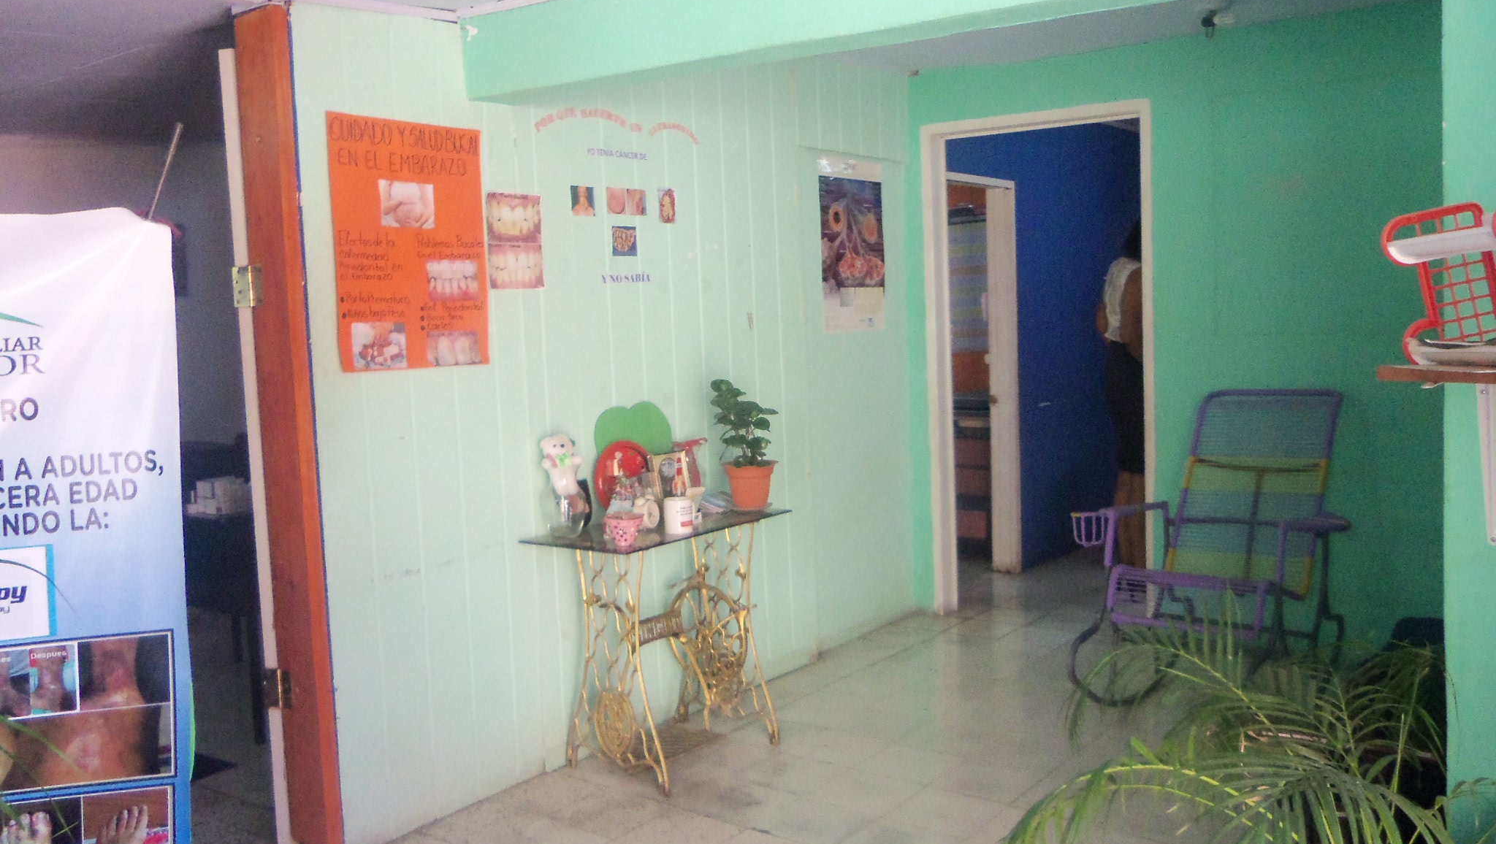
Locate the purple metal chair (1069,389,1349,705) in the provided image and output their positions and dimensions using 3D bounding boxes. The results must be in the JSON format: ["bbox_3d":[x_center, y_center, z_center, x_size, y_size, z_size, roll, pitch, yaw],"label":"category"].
[{"bbox_3d":[1.564,0.468,4.115,0.781,1.034,1.044,3,8,43],"label":"purple metal chair"}]

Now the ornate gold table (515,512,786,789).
[{"bbox_3d":[-0.261,0.698,3.833,0.426,0.757,0.796,3,7,39],"label":"ornate gold table"}]

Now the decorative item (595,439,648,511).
[{"bbox_3d":[-0.403,0.172,3.921,0.061,0.218,0.203,3,7,39],"label":"decorative item"}]

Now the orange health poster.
[{"bbox_3d":[-0.918,-0.484,3.331,0.010,0.671,0.497,3,7,39],"label":"orange health poster"}]

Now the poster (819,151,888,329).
[{"bbox_3d":[0.441,-0.726,5.017,0.012,0.700,0.461,3,7,39],"label":"poster"}]

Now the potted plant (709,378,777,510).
[{"bbox_3d":[-0.014,0.072,4.049,0.213,0.426,0.213,-2,6,0],"label":"potted plant"}]

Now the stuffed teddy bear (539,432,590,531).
[{"bbox_3d":[-0.557,0.184,3.697,0.142,0.284,0.132,-4,6,-20],"label":"stuffed teddy bear"}]

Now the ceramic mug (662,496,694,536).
[{"bbox_3d":[-0.213,0.281,3.664,0.091,0.103,0.091,-2,6,0],"label":"ceramic mug"}]

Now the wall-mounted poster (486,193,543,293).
[{"bbox_3d":[-0.690,-0.539,3.613,0.008,0.278,0.210,3,7,39],"label":"wall-mounted poster"}]

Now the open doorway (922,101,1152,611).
[{"bbox_3d":[1.232,-0.199,5.149,0.994,2.180,0.112,2,7,37],"label":"open doorway"}]

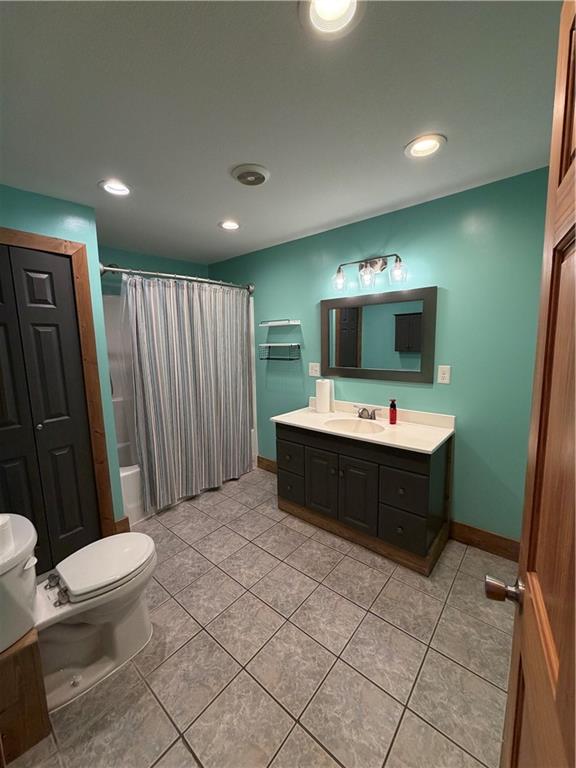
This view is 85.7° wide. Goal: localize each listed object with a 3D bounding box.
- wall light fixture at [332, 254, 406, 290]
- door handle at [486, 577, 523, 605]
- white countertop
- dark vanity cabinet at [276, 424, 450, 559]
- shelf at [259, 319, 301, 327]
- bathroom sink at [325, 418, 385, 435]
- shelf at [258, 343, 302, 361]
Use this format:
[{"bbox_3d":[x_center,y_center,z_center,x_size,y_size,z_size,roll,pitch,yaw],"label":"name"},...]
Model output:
[{"bbox_3d":[0.613,-0.828,2.348,0.586,0.223,0.171,6,11,40],"label":"wall light fixture"},{"bbox_3d":[0.464,0.445,0.671,0.065,0.055,0.055,4,10,30],"label":"door handle"},{"bbox_3d":[0.519,0.267,2.366,1.247,0.114,0.532,6,11,40],"label":"white countertop"},{"bbox_3d":[0.538,0.698,2.433,1.210,0.760,0.512,6,11,40],"label":"dark vanity cabinet"},{"bbox_3d":[-0.083,-0.579,2.995,0.389,0.050,0.152,6,11,40],"label":"shelf"},{"bbox_3d":[0.492,0.376,2.315,0.457,0.136,0.352,6,11,40],"label":"bathroom sink"},{"bbox_3d":[-0.082,-0.312,3.037,0.391,0.160,0.152,6,11,40],"label":"shelf"}]

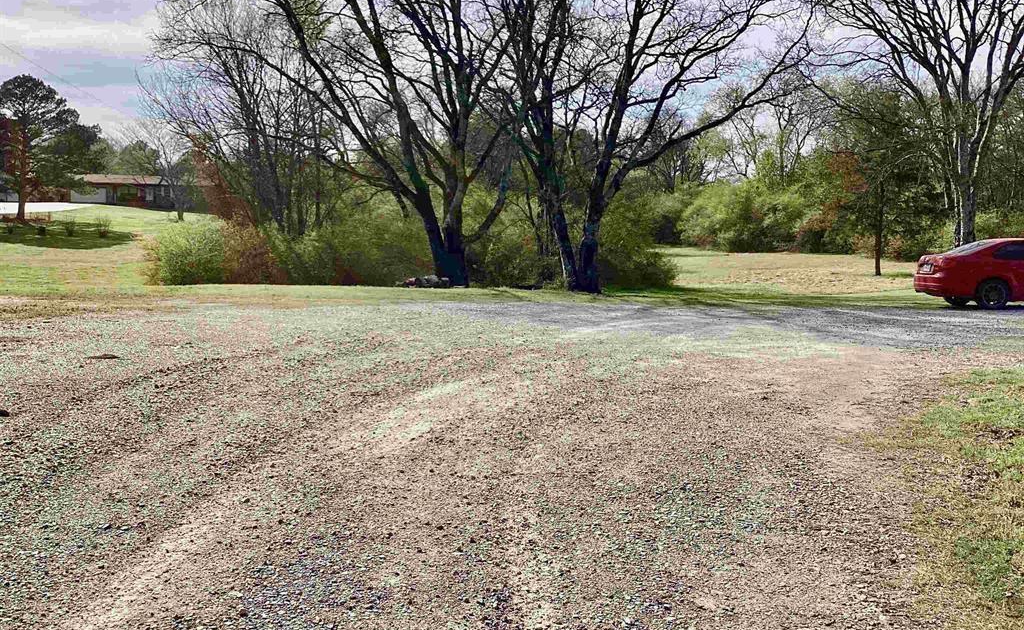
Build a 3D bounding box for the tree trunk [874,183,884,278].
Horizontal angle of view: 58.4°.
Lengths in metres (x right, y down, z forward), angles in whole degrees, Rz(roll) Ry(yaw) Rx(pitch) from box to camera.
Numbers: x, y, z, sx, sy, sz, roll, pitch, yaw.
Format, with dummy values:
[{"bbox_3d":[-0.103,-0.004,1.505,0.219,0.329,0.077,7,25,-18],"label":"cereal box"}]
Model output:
[{"bbox_3d":[13.025,-2.995,32.500,0.270,3.350,0.270,0,5,0],"label":"tree trunk"}]

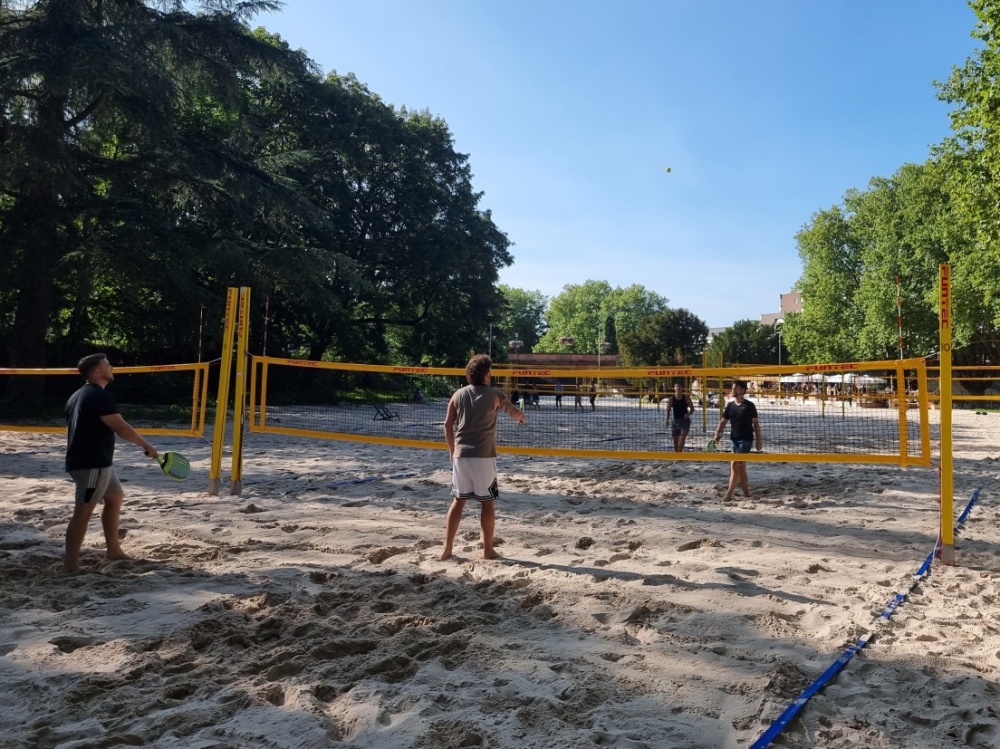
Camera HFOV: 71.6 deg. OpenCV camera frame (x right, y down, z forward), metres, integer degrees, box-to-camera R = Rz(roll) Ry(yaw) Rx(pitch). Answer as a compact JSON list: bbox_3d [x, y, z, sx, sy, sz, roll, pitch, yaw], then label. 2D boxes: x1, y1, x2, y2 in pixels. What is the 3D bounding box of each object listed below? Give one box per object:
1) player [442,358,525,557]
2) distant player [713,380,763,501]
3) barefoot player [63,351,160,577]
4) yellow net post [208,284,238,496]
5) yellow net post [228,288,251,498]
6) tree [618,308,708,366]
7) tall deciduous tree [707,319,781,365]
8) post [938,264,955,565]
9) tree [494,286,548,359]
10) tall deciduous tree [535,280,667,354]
[{"bbox_3d":[-0.159,0.750,6.300,0.700,1.860,0.500,0,-1,21],"label":"player"},{"bbox_3d":[3.461,0.962,10.100,0.660,1.750,0.460,0,-1,25],"label":"distant player"},{"bbox_3d":[-3.308,0.745,5.900,0.750,1.850,0.600,1,-1,-29],"label":"barefoot player"},{"bbox_3d":[-3.804,0.223,9.526,0.115,2.850,0.110,4,-1,21],"label":"yellow net post"},{"bbox_3d":[-3.546,0.222,9.475,0.115,2.830,0.110,2,-1,21],"label":"yellow net post"},{"bbox_3d":[15.945,-1.681,68.000,9.000,9.600,8.000,1,-1,0],"label":"tree"},{"bbox_3d":[25.403,-1.193,72.000,8.200,9.000,7.500,1,-1,0],"label":"tall deciduous tree"},{"bbox_3d":[4.177,0.371,6.475,0.115,2.800,0.110,0,-1,21],"label":"post"},{"bbox_3d":[2.269,-3.789,85.000,9.000,14.000,8.500,1,-1,0],"label":"tree"},{"bbox_3d":[12.762,-4.254,88.000,16.500,15.400,13.000,1,-1,0],"label":"tall deciduous tree"}]

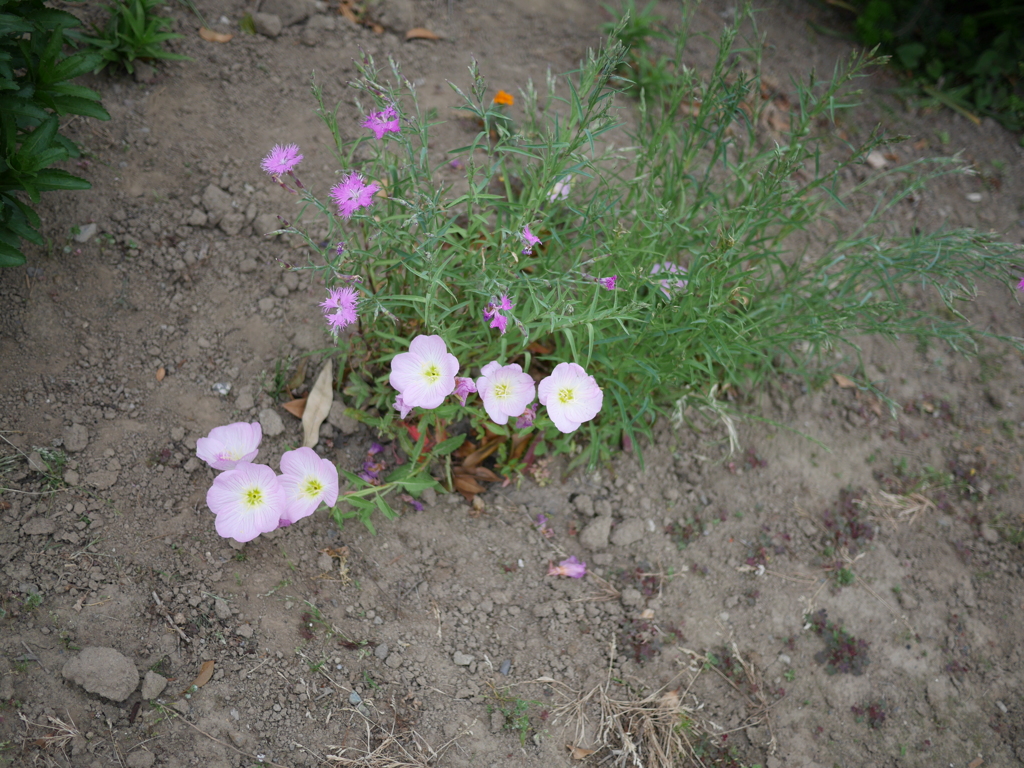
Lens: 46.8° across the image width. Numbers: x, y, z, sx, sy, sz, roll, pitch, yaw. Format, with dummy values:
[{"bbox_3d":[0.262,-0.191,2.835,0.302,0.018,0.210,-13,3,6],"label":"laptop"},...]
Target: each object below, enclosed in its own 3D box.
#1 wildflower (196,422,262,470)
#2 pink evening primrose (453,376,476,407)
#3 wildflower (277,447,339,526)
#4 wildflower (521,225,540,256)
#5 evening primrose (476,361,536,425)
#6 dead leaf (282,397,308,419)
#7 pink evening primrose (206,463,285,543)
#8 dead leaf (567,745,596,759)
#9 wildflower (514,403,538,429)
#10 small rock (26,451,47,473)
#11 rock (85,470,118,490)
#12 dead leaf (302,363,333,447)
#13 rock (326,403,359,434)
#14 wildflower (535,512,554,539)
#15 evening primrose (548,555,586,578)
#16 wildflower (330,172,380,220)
[{"bbox_3d":[-0.204,0.045,0.855,0.049,0.025,0.045,-10,46,11],"label":"wildflower"},{"bbox_3d":[-0.037,0.006,0.920,0.019,0.017,0.022,0,84,-6],"label":"pink evening primrose"},{"bbox_3d":[-0.156,0.078,0.900,0.055,0.022,0.060,0,84,21],"label":"wildflower"},{"bbox_3d":[0.015,-0.120,0.980,0.018,0.017,0.024,0,90,-24],"label":"wildflower"},{"bbox_3d":[-0.004,0.007,0.925,0.046,0.022,0.047,-4,88,-3],"label":"evening primrose"},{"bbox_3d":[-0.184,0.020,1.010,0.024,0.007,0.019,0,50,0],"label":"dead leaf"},{"bbox_3d":[-0.197,0.088,0.875,0.056,0.022,0.056,-4,87,-3],"label":"pink evening primrose"},{"bbox_3d":[0.048,0.249,0.805,0.018,0.006,0.011,10,51,9],"label":"dead leaf"},{"bbox_3d":[0.011,0.025,0.945,0.017,0.018,0.015,0,50,0],"label":"wildflower"},{"bbox_3d":[-0.376,0.061,0.936,0.015,0.010,0.018,0,57,-21],"label":"small rock"},{"bbox_3d":[-0.334,0.079,0.966,0.026,0.010,0.015,0,50,0],"label":"rock"},{"bbox_3d":[-0.155,0.016,0.939,0.021,0.012,0.085,4,48,4],"label":"dead leaf"},{"bbox_3d":[-0.140,0.029,0.986,0.028,0.015,0.025,0,50,0],"label":"rock"},{"bbox_3d":[0.029,0.125,1.048,0.011,0.009,0.023,-17,64,-30],"label":"wildflower"},{"bbox_3d":[0.040,0.130,0.845,0.027,0.012,0.014,-3,48,-3],"label":"evening primrose"},{"bbox_3d":[-0.130,-0.155,0.980,0.041,0.015,0.039,0,90,-3],"label":"wildflower"}]

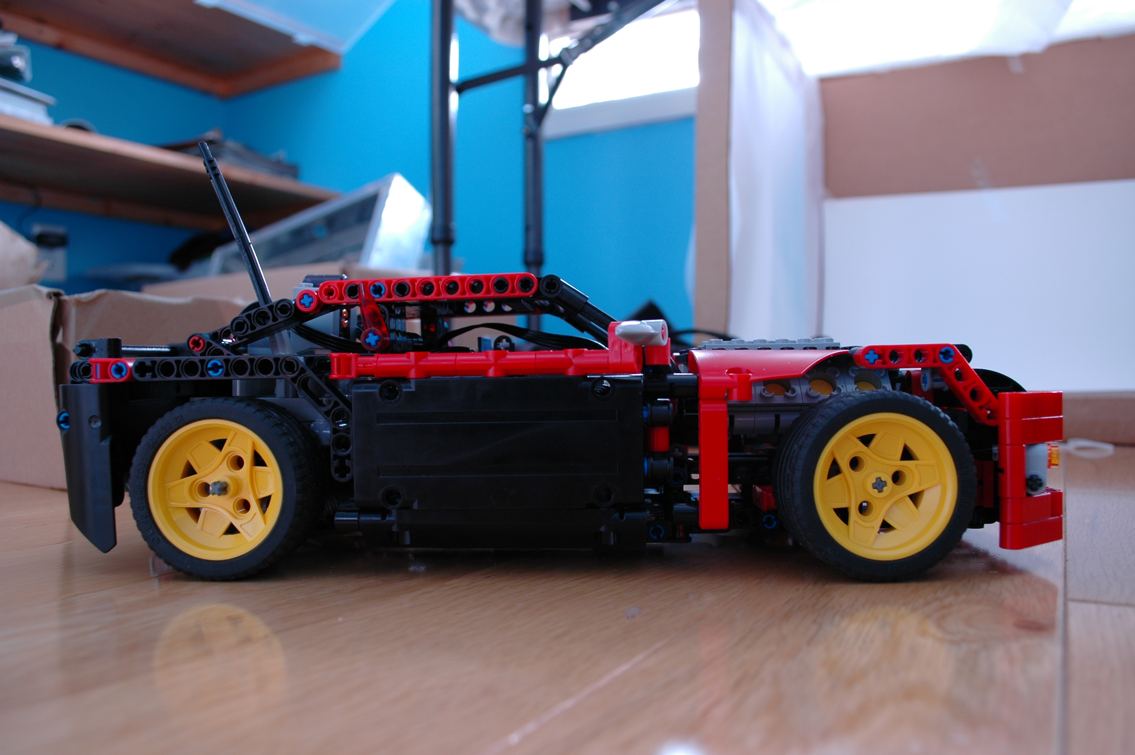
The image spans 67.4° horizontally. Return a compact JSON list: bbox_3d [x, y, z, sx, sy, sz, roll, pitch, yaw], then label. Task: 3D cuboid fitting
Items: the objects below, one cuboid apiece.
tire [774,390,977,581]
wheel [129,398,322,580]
[{"bbox_3d":[0.092,0.032,0.261,0.056,0.056,0.028,-1,1,-2],"label":"tire"},{"bbox_3d":[-0.107,0.035,0.273,0.056,0.056,0.028,-1,1,4],"label":"wheel"}]

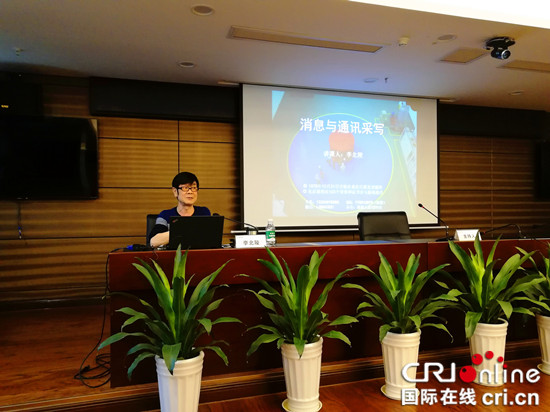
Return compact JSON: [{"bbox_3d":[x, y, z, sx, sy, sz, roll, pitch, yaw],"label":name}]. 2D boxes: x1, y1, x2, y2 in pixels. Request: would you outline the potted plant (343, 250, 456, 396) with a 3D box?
[{"bbox_3d":[0.786,0.786,2.730,0.680,0.890,0.660,0,0,-17],"label":"potted plant"}]

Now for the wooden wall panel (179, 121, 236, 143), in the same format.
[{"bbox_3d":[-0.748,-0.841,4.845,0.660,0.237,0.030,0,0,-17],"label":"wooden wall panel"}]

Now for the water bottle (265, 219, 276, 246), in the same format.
[{"bbox_3d":[-0.033,0.181,2.850,0.063,0.182,0.063,0,0,-17],"label":"water bottle"}]

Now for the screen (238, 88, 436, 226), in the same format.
[{"bbox_3d":[0.897,-0.566,5.271,2.650,1.660,0.050,0,0,-17],"label":"screen"}]

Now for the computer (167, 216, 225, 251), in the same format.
[{"bbox_3d":[-0.509,0.168,2.747,0.325,0.210,0.270,0,0,-17],"label":"computer"}]

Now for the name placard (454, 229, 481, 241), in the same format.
[{"bbox_3d":[1.488,0.224,3.278,0.205,0.085,0.070,0,0,-17],"label":"name placard"}]

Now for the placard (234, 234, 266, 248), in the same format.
[{"bbox_3d":[-0.157,0.231,2.776,0.198,0.083,0.070,0,0,-17],"label":"placard"}]

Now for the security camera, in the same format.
[{"bbox_3d":[1.862,-1.299,3.572,0.220,0.165,0.190,0,0,-12],"label":"security camera"}]

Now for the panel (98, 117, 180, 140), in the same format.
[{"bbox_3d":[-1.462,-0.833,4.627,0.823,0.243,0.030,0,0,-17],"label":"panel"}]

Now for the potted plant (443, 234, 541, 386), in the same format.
[{"bbox_3d":[1.487,0.723,2.939,0.670,0.970,0.660,0,0,-17],"label":"potted plant"}]

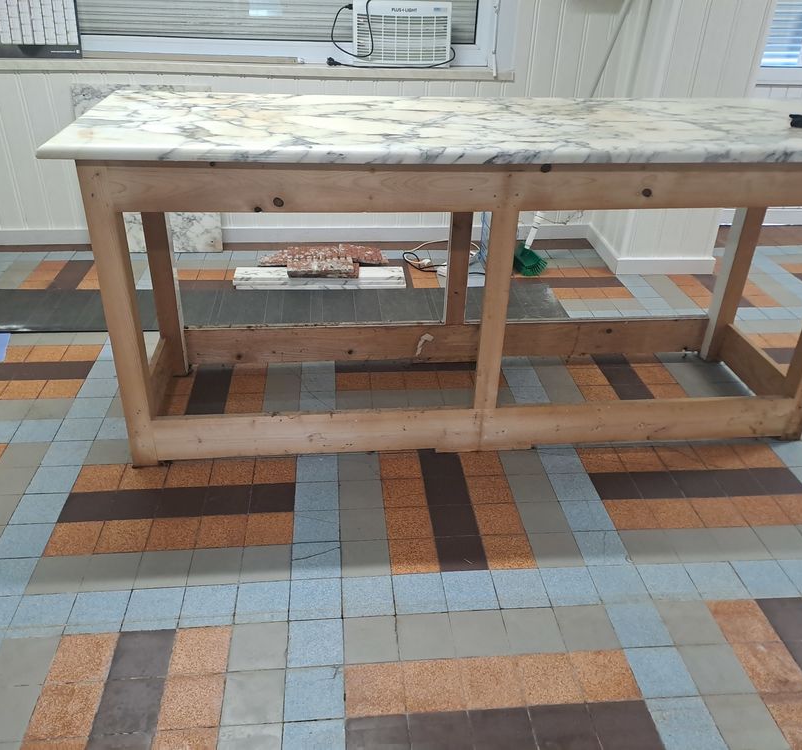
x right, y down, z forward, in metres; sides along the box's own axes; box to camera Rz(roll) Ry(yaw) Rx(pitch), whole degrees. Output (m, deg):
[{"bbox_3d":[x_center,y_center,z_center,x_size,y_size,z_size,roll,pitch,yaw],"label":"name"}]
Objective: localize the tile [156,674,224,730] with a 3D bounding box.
[{"bbox_3d":[-0.429,0.674,1.488,0.124,0.010,0.124,-1,31,-5],"label":"tile"}]

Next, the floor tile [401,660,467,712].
[{"bbox_3d":[0.055,0.545,1.261,0.101,0.010,0.101,-1,30,-5],"label":"floor tile"}]

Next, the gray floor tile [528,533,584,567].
[{"bbox_3d":[0.401,0.457,1.875,0.122,0.010,0.122,-1,31,-5],"label":"gray floor tile"}]

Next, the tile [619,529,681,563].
[{"bbox_3d":[0.651,0.454,1.892,0.122,0.010,0.122,-1,31,-5],"label":"tile"}]

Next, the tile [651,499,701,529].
[{"bbox_3d":[0.746,0.379,1.963,0.120,0.010,0.120,-1,30,-5],"label":"tile"}]

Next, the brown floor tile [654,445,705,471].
[{"bbox_3d":[0.841,0.253,2.184,0.120,0.010,0.120,-1,30,-5],"label":"brown floor tile"}]

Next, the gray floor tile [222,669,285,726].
[{"bbox_3d":[-0.293,0.648,1.448,0.120,0.010,0.120,-1,30,-5],"label":"gray floor tile"}]

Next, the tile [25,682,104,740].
[{"bbox_3d":[-0.654,0.658,1.412,0.120,0.010,0.120,-1,30,-5],"label":"tile"}]

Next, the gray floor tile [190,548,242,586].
[{"bbox_3d":[-0.383,0.403,1.503,0.103,0.011,0.103,-1,31,-5],"label":"gray floor tile"}]

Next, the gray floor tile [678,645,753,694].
[{"bbox_3d":[0.790,0.741,1.814,0.142,0.012,0.142,-1,31,-5],"label":"gray floor tile"}]

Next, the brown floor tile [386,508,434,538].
[{"bbox_3d":[0.022,0.402,1.949,0.122,0.010,0.122,-1,31,-5],"label":"brown floor tile"}]

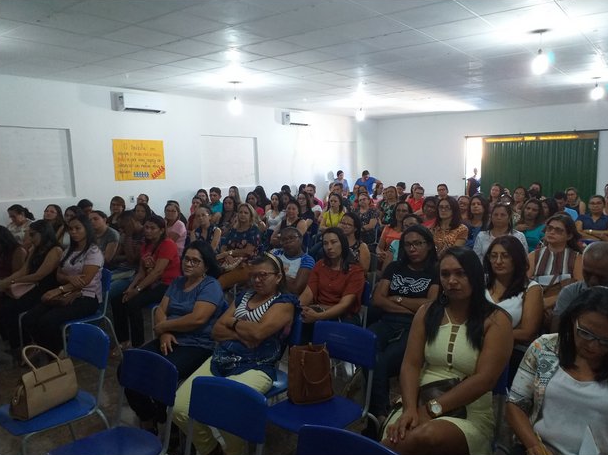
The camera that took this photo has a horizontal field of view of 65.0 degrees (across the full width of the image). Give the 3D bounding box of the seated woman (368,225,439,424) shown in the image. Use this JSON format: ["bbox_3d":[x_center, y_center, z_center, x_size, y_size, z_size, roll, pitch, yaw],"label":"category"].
[{"bbox_3d":[0.670,0.631,3.419,0.500,1.250,0.800,3,9,26],"label":"seated woman"}]

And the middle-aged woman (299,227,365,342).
[{"bbox_3d":[0.091,0.638,3.314,0.520,1.245,0.780,4,9,30],"label":"middle-aged woman"}]

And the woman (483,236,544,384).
[{"bbox_3d":[1.034,0.675,2.666,0.490,1.220,0.750,4,9,36],"label":"woman"}]

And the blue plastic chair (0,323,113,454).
[{"bbox_3d":[-1.334,0.997,2.543,0.430,0.830,0.530,5,10,37],"label":"blue plastic chair"}]

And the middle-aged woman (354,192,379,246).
[{"bbox_3d":[0.783,0.176,6.425,0.520,1.264,0.780,4,9,30],"label":"middle-aged woman"}]

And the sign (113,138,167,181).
[{"bbox_3d":[-2.754,-1.136,8.072,0.020,0.670,0.970,6,10,38],"label":"sign"}]

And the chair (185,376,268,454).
[{"bbox_3d":[-0.434,1.024,1.762,0.440,0.820,0.530,4,9,36],"label":"chair"}]

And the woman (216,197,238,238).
[{"bbox_3d":[-1.116,0.230,6.329,0.520,1.250,0.780,4,9,30],"label":"woman"}]

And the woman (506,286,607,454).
[{"bbox_3d":[0.943,0.875,1.651,0.520,1.260,0.780,4,10,36],"label":"woman"}]

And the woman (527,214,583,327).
[{"bbox_3d":[1.979,0.553,3.802,0.500,1.260,0.800,5,10,35],"label":"woman"}]

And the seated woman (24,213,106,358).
[{"bbox_3d":[-2.025,0.569,4.025,0.480,1.280,0.780,7,11,42],"label":"seated woman"}]

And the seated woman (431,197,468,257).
[{"bbox_3d":[1.598,0.319,5.455,0.480,1.270,0.800,5,10,35],"label":"seated woman"}]

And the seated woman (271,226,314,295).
[{"bbox_3d":[-0.230,0.645,3.681,0.500,1.220,0.780,4,10,36],"label":"seated woman"}]

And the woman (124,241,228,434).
[{"bbox_3d":[-0.803,0.689,2.887,0.530,1.200,0.730,4,9,36],"label":"woman"}]

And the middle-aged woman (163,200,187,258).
[{"bbox_3d":[-1.634,0.339,5.555,0.480,1.220,0.770,4,9,36],"label":"middle-aged woman"}]

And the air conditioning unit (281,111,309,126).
[{"bbox_3d":[-0.165,-2.538,11.247,0.230,0.290,0.800,5,10,38],"label":"air conditioning unit"}]

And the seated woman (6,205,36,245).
[{"bbox_3d":[-3.309,0.419,5.426,0.500,1.220,0.780,6,10,38],"label":"seated woman"}]

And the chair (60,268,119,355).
[{"bbox_3d":[-1.863,0.758,3.957,0.440,0.820,0.530,4,9,36],"label":"chair"}]

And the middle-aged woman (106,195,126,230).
[{"bbox_3d":[-2.803,0.187,6.861,0.480,1.220,0.760,4,9,36],"label":"middle-aged woman"}]

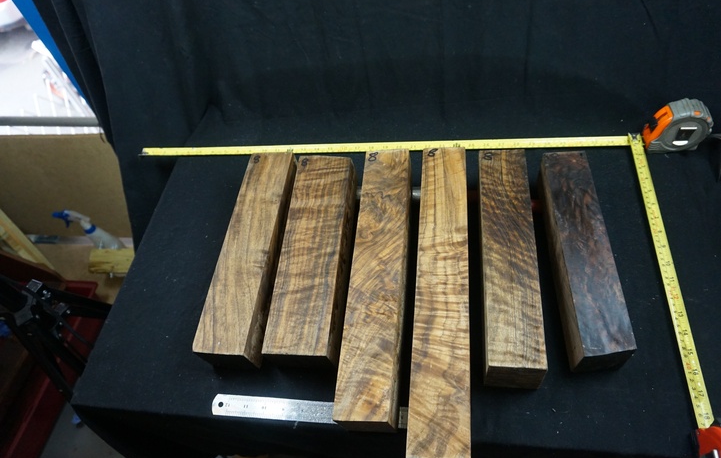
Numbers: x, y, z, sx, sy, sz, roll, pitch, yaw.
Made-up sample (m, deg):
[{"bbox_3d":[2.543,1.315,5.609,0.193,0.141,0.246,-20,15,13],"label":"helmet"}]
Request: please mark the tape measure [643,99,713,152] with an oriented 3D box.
[{"bbox_3d":[0.501,-0.159,0.751,0.081,0.076,0.040,0,55,10],"label":"tape measure"}]

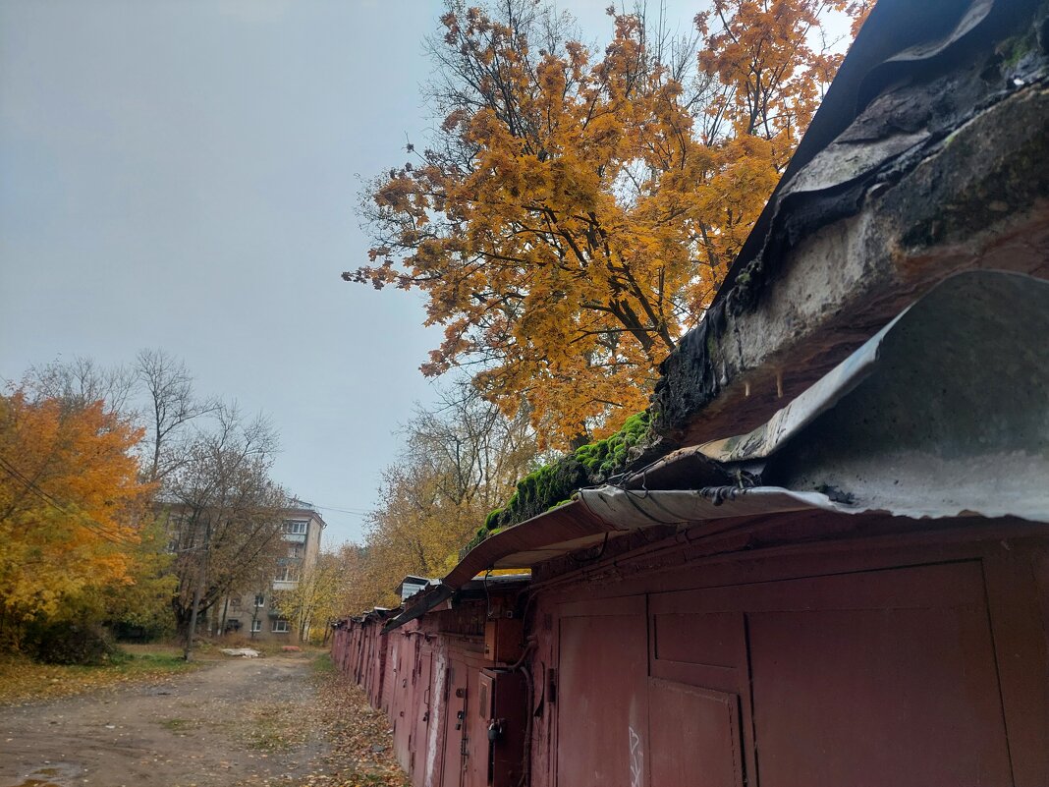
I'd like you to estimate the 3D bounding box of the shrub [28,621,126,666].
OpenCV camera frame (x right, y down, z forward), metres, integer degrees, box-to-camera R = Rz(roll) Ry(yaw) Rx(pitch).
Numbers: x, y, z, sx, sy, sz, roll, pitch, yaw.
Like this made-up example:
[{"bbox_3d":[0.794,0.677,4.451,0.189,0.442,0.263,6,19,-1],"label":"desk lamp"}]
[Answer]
[{"bbox_3d":[-18.606,10.397,30.255,3.680,1.850,3.200,12,-21,-28],"label":"shrub"}]

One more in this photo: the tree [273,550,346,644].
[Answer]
[{"bbox_3d":[-22.304,21.267,76.063,7.220,9.350,7.000,7,-19,-14],"label":"tree"}]

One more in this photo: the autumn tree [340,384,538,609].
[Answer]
[{"bbox_3d":[-5.167,7.760,45.590,10.760,17.550,10.000,4,-19,-6],"label":"autumn tree"}]

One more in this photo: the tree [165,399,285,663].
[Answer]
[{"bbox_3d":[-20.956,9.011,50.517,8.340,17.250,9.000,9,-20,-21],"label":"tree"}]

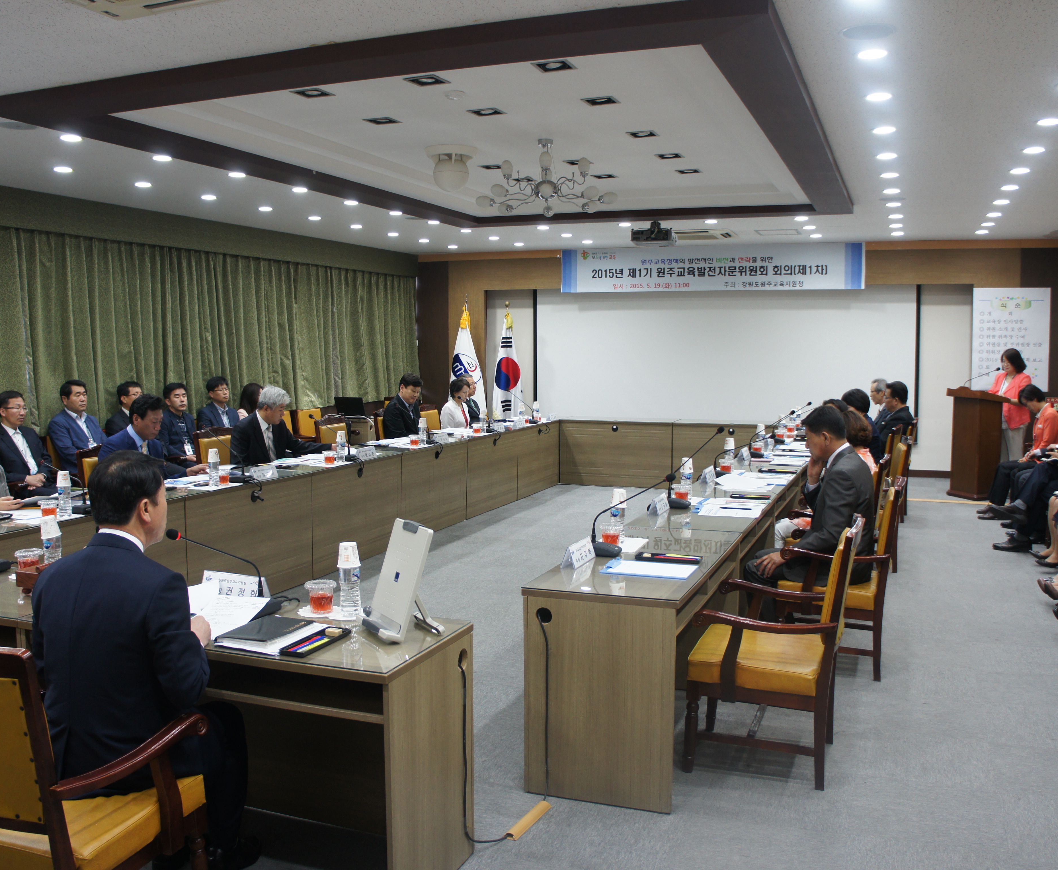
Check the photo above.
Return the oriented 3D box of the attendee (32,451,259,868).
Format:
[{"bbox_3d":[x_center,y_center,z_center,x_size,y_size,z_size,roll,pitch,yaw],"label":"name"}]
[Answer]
[{"bbox_3d":[-1.093,0.716,2.785,0.530,1.330,0.770,3,6,29],"label":"attendee"}]

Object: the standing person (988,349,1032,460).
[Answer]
[{"bbox_3d":[5.183,-0.146,10.645,0.420,1.580,0.480,-2,6,-23],"label":"standing person"}]

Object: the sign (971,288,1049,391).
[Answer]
[{"bbox_3d":[5.652,-1.122,11.511,0.830,1.210,0.020,2,6,21],"label":"sign"}]

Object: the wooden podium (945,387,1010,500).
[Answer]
[{"bbox_3d":[4.768,0.067,10.435,0.420,1.170,0.530,-1,5,-16],"label":"wooden podium"}]

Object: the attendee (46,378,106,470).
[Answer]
[{"bbox_3d":[-3.248,0.250,7.516,0.820,1.330,0.550,3,6,26],"label":"attendee"}]

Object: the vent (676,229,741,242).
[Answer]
[{"bbox_3d":[1.871,-2.244,11.136,0.950,0.060,0.780,2,5,21],"label":"vent"}]

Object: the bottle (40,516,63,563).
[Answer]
[{"bbox_3d":[-1.747,0.410,3.593,0.070,0.228,0.070,2,5,21],"label":"bottle"}]

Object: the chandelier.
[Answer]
[{"bbox_3d":[0.114,-1.805,6.828,1.000,0.500,1.000,0,6,0],"label":"chandelier"}]

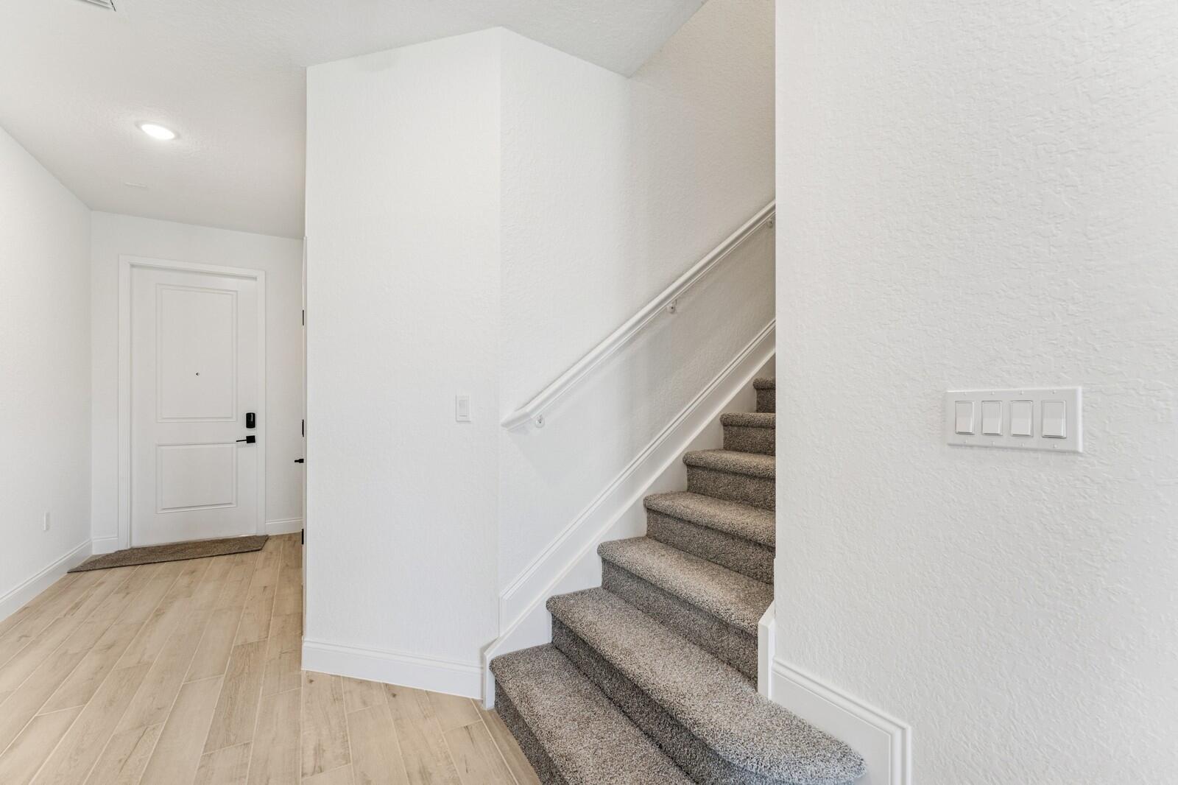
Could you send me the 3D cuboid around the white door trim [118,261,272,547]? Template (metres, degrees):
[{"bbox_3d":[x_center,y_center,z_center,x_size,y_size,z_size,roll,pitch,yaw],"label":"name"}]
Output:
[{"bbox_3d":[-3.569,0.095,4.179,1.035,2.527,0.100,0,-1,-32],"label":"white door trim"}]

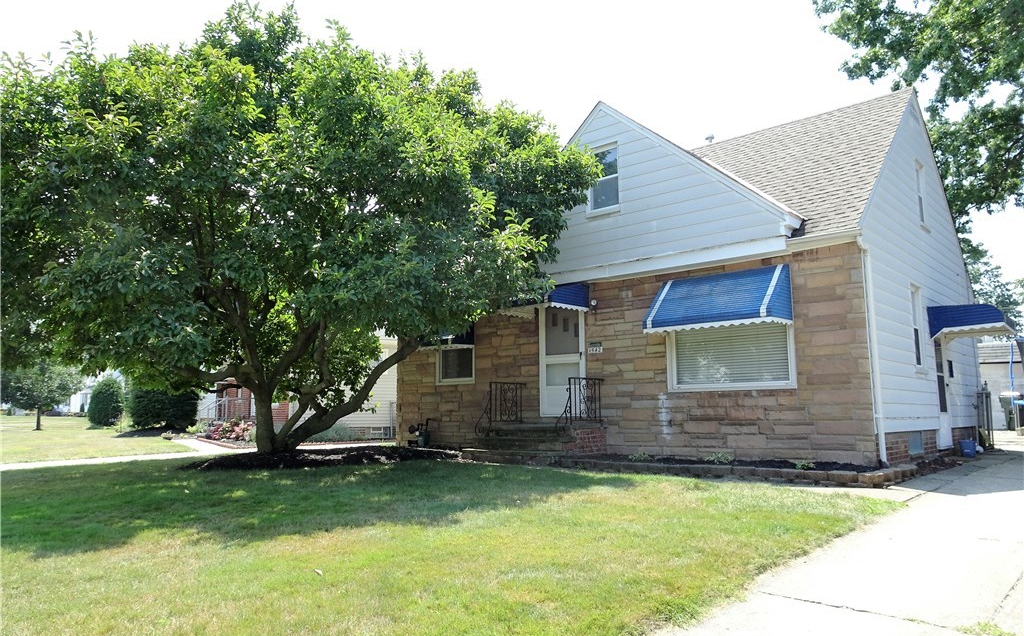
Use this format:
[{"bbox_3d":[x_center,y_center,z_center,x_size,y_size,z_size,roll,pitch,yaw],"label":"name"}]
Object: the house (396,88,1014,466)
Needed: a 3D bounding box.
[{"bbox_3d":[3.903,-0.549,15.956,10.088,6.674,8.827,-7,-10,41],"label":"house"}]

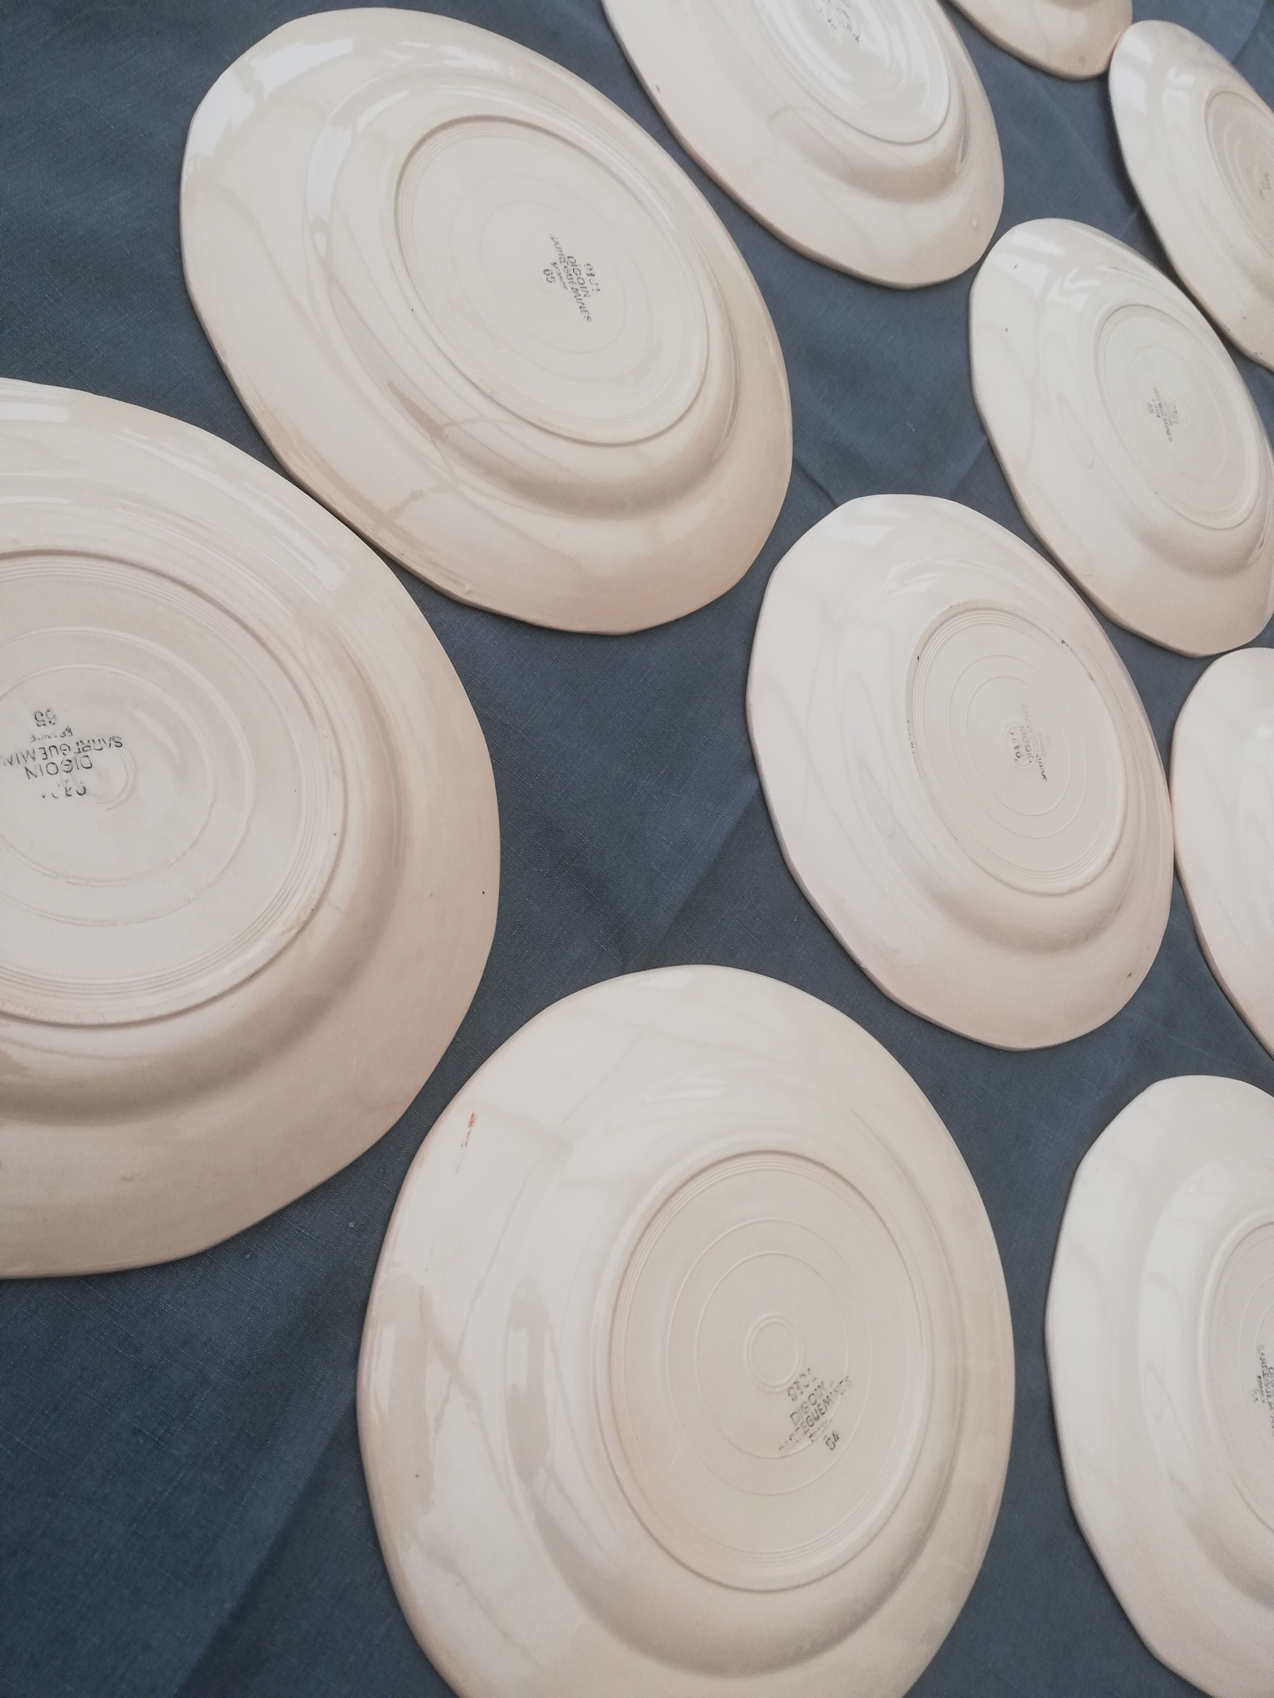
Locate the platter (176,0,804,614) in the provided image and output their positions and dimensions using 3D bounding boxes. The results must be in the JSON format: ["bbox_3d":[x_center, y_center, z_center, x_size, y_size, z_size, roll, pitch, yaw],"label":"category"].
[{"bbox_3d":[-0.035,-0.198,0.475,0.245,0.025,0.245,10,70,-30],"label":"platter"}]

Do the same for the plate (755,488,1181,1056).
[{"bbox_3d":[0.151,-0.041,0.546,0.242,0.025,0.242,-26,90,-36],"label":"plate"}]

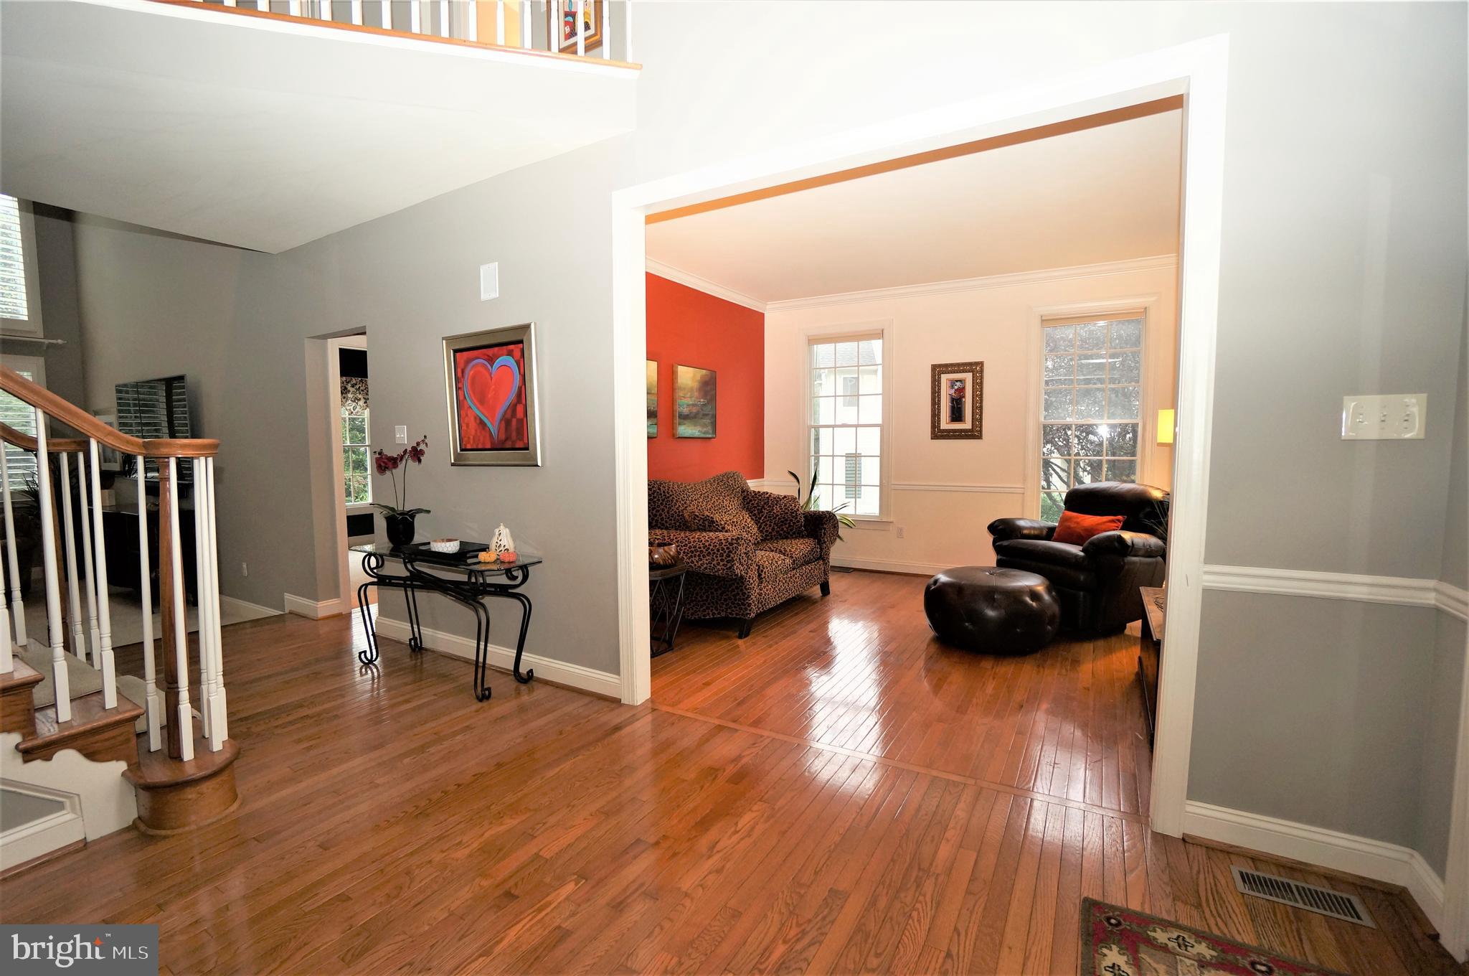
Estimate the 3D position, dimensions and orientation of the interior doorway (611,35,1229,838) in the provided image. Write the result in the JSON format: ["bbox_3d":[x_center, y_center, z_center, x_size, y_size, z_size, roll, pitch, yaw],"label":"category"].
[{"bbox_3d":[0.480,-0.142,2.543,2.353,2.505,0.155,2,5,29],"label":"interior doorway"}]

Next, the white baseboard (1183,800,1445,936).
[{"bbox_3d":[1.669,1.101,1.809,0.525,0.127,0.200,2,5,29],"label":"white baseboard"}]

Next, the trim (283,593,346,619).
[{"bbox_3d":[-3.214,0.898,4.685,0.460,0.135,0.200,2,5,29],"label":"trim"}]

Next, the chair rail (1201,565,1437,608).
[{"bbox_3d":[1.716,0.291,1.819,0.515,0.080,0.027,2,5,29],"label":"chair rail"}]

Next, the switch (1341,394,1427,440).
[{"bbox_3d":[1.832,-0.198,1.727,0.170,0.126,0.014,2,5,29],"label":"switch"}]

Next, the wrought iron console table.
[{"bbox_3d":[-1.625,0.708,3.428,1.200,0.690,0.350,2,5,29],"label":"wrought iron console table"}]

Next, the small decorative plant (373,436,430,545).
[{"bbox_3d":[-1.990,0.017,3.641,0.290,0.660,0.220,2,5,29],"label":"small decorative plant"}]

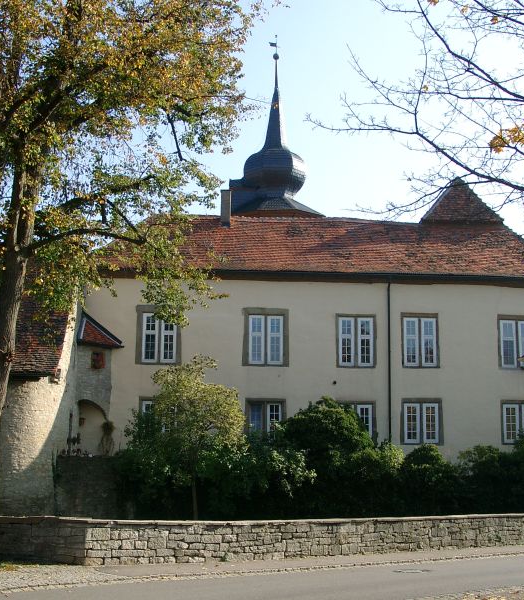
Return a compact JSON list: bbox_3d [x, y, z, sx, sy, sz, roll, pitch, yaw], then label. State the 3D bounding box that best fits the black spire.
[{"bbox_3d":[0.719,-9.719,49.397,5.290,10.330,5.290,1,-11,-4],"label":"black spire"}]

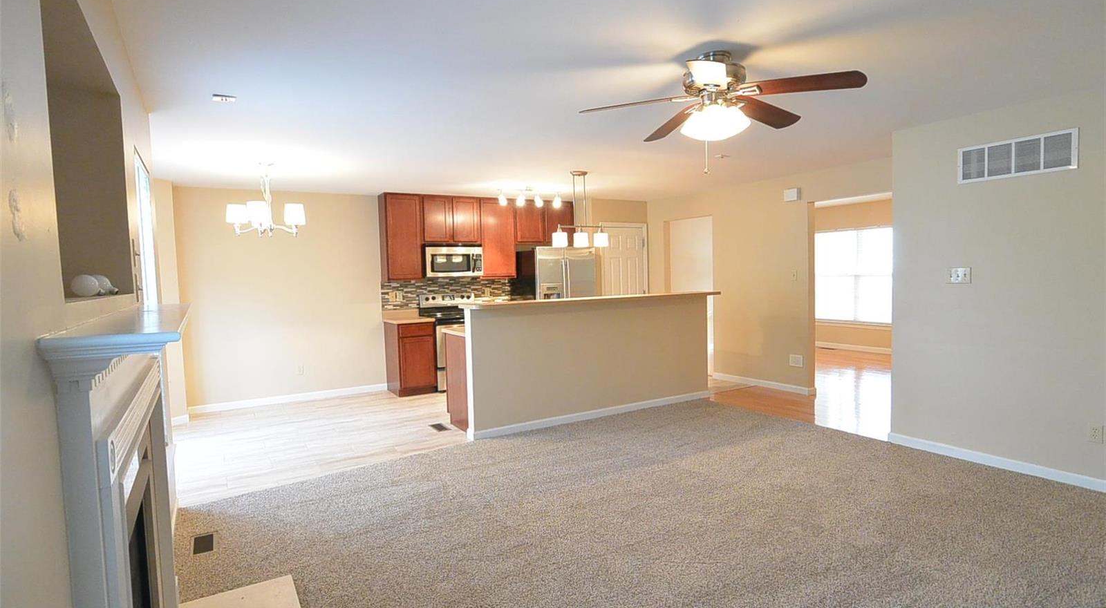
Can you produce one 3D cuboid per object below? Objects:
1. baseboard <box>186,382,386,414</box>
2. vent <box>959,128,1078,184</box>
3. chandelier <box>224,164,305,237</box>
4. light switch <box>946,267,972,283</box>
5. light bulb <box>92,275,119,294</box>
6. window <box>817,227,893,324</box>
[{"bbox_3d":[-3.017,1.104,6.504,2.121,0.080,0.016,-3,4,-30],"label":"baseboard"},{"bbox_3d":[3.054,-0.965,3.666,0.020,0.250,0.645,-3,4,-31],"label":"vent"},{"bbox_3d":[-2.532,-0.912,4.894,0.610,0.632,0.610,-3,4,-30],"label":"chandelier"},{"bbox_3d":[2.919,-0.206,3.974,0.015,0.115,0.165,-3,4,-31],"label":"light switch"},{"bbox_3d":[-1.812,-0.071,2.227,0.112,0.079,0.079,22,-8,-26],"label":"light bulb"},{"bbox_3d":[5.028,-0.463,9.170,0.100,1.560,1.580,-3,4,-31],"label":"window"}]

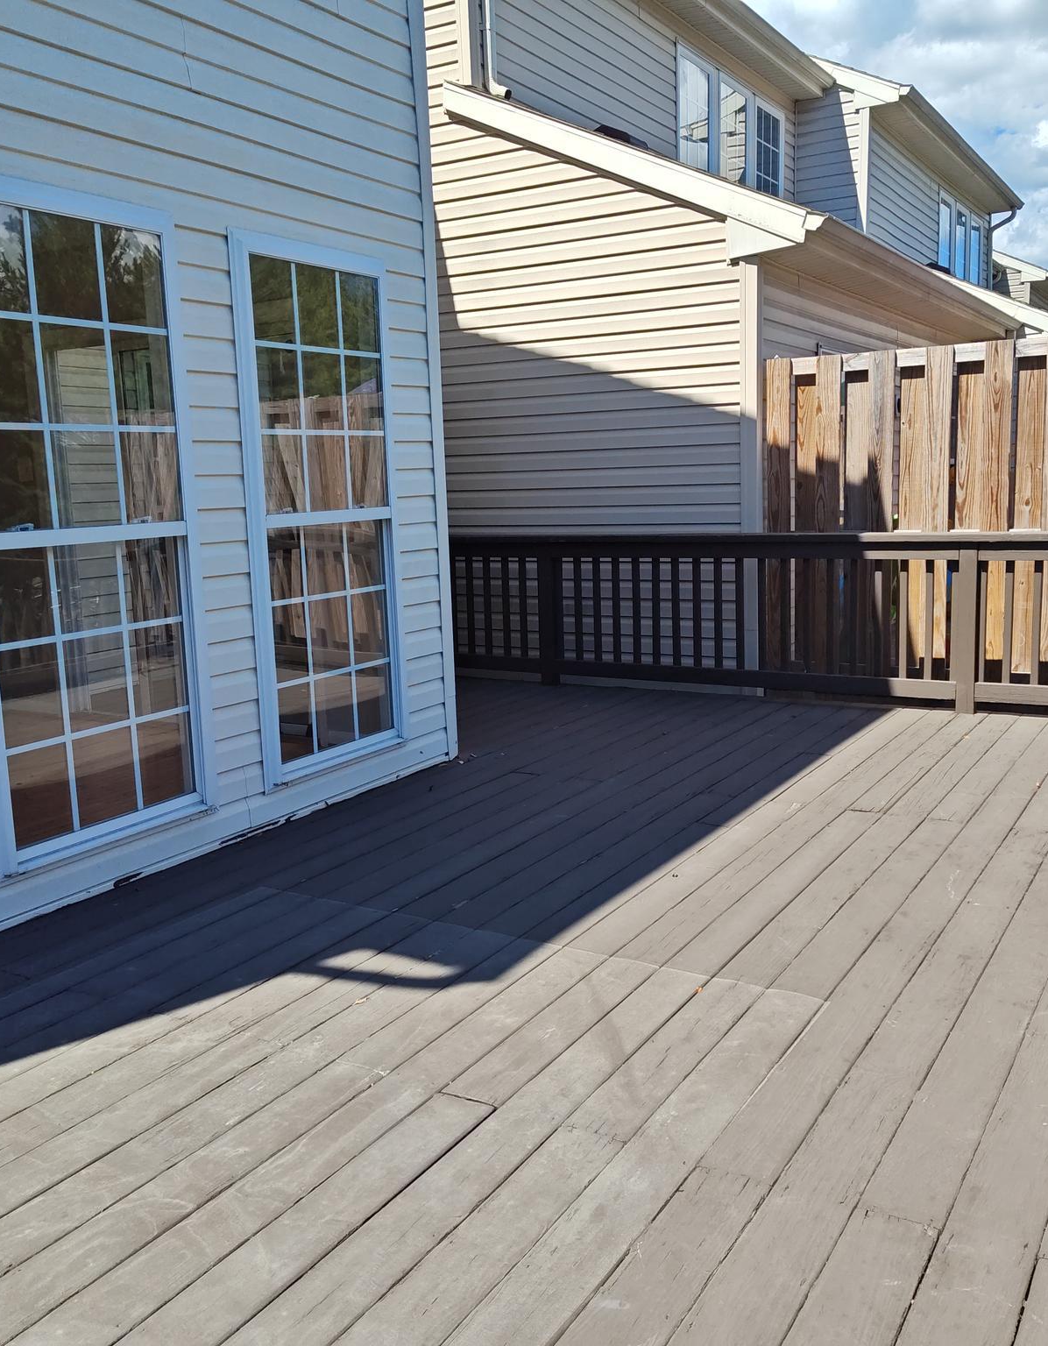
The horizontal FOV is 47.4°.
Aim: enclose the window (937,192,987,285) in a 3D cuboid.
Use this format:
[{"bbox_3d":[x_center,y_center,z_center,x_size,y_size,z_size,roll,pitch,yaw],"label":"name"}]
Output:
[{"bbox_3d":[5.760,-5.556,15.674,0.100,1.050,2.718,4,11,31],"label":"window"}]

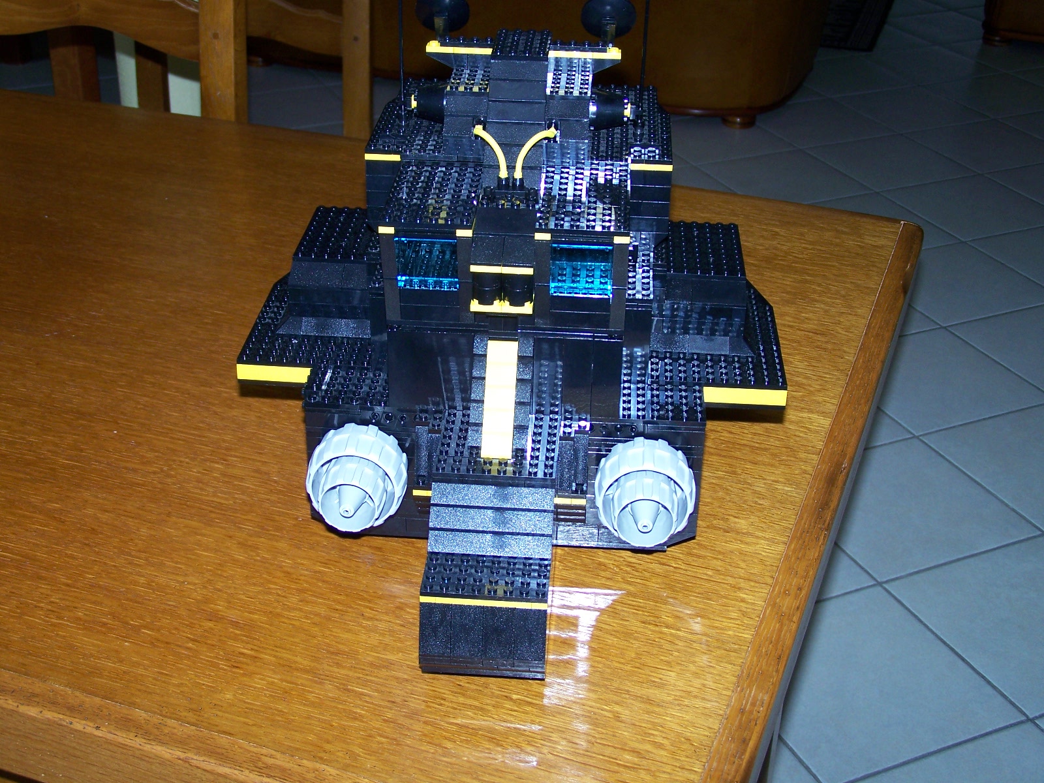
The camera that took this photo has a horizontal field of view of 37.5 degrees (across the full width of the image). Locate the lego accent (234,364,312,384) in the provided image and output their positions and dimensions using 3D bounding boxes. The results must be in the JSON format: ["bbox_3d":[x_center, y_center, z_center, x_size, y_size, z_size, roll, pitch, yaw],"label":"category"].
[{"bbox_3d":[-0.143,-0.012,0.904,0.048,0.010,0.008,3,29,3],"label":"lego accent"}]

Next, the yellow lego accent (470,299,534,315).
[{"bbox_3d":[-0.010,-0.046,0.799,0.032,0.003,0.016,3,29,3],"label":"yellow lego accent"}]

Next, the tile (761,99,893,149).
[{"bbox_3d":[0.734,-0.669,3.838,0.300,0.010,0.300,-12,32,-22],"label":"tile"}]

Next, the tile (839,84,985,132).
[{"bbox_3d":[1.021,-0.739,4.041,0.307,0.010,0.307,-12,31,-23],"label":"tile"}]

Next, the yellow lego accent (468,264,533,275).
[{"bbox_3d":[-0.010,-0.064,0.785,0.032,0.003,0.012,3,29,3],"label":"yellow lego accent"}]

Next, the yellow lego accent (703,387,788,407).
[{"bbox_3d":[0.128,0.001,0.887,0.048,0.010,0.008,3,29,3],"label":"yellow lego accent"}]

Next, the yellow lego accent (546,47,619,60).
[{"bbox_3d":[0.037,-0.194,0.875,0.040,0.006,0.008,3,29,3],"label":"yellow lego accent"}]

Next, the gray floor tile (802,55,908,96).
[{"bbox_3d":[0.874,-0.859,4.192,0.300,0.010,0.300,-12,32,-22],"label":"gray floor tile"}]

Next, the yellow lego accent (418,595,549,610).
[{"bbox_3d":[-0.019,0.104,0.770,0.064,0.003,0.008,3,29,3],"label":"yellow lego accent"}]

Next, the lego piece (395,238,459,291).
[{"bbox_3d":[-0.049,-0.067,0.794,0.032,0.029,0.008,3,29,3],"label":"lego piece"}]

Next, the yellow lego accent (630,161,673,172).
[{"bbox_3d":[0.074,-0.128,0.873,0.024,0.003,0.008,3,29,3],"label":"yellow lego accent"}]

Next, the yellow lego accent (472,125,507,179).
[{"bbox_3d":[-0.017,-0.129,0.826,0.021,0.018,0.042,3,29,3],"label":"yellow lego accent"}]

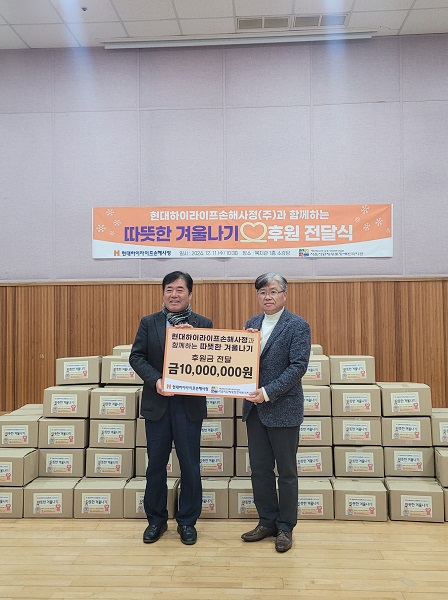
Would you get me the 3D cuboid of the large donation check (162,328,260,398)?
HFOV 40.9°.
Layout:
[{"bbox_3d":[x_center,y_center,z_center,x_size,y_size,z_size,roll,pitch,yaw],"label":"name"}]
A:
[{"bbox_3d":[-0.076,0.384,3.660,0.585,0.415,0.015,3,-6,-5],"label":"large donation check"}]

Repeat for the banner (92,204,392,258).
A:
[{"bbox_3d":[0.197,-0.791,7.006,3.500,0.605,0.020,-1,-1,3],"label":"banner"}]

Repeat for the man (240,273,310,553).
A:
[{"bbox_3d":[0.326,0.664,3.770,0.460,1.690,0.400,-1,-2,23],"label":"man"}]

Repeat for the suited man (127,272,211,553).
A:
[{"bbox_3d":[-0.339,0.663,3.840,0.530,1.700,0.400,0,-2,-7],"label":"suited man"}]

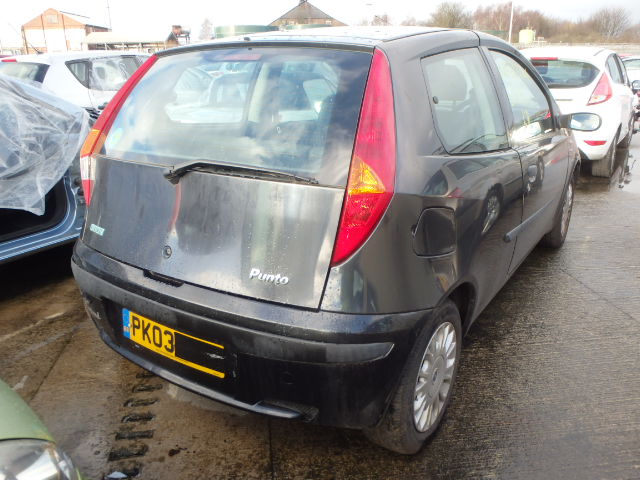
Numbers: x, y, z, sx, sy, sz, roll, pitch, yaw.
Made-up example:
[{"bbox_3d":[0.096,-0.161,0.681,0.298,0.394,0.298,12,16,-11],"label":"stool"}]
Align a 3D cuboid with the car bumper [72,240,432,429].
[{"bbox_3d":[-0.439,0.269,1.888,1.600,0.440,0.430,11,23,32],"label":"car bumper"}]

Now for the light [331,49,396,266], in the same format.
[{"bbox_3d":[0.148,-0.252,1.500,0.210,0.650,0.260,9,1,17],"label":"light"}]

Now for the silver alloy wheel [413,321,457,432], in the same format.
[{"bbox_3d":[0.364,0.475,1.867,0.150,0.390,0.390,11,23,32],"label":"silver alloy wheel"}]

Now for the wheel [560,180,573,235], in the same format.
[{"bbox_3d":[1.742,-0.222,3.781,0.150,0.390,0.390,11,23,32],"label":"wheel"}]

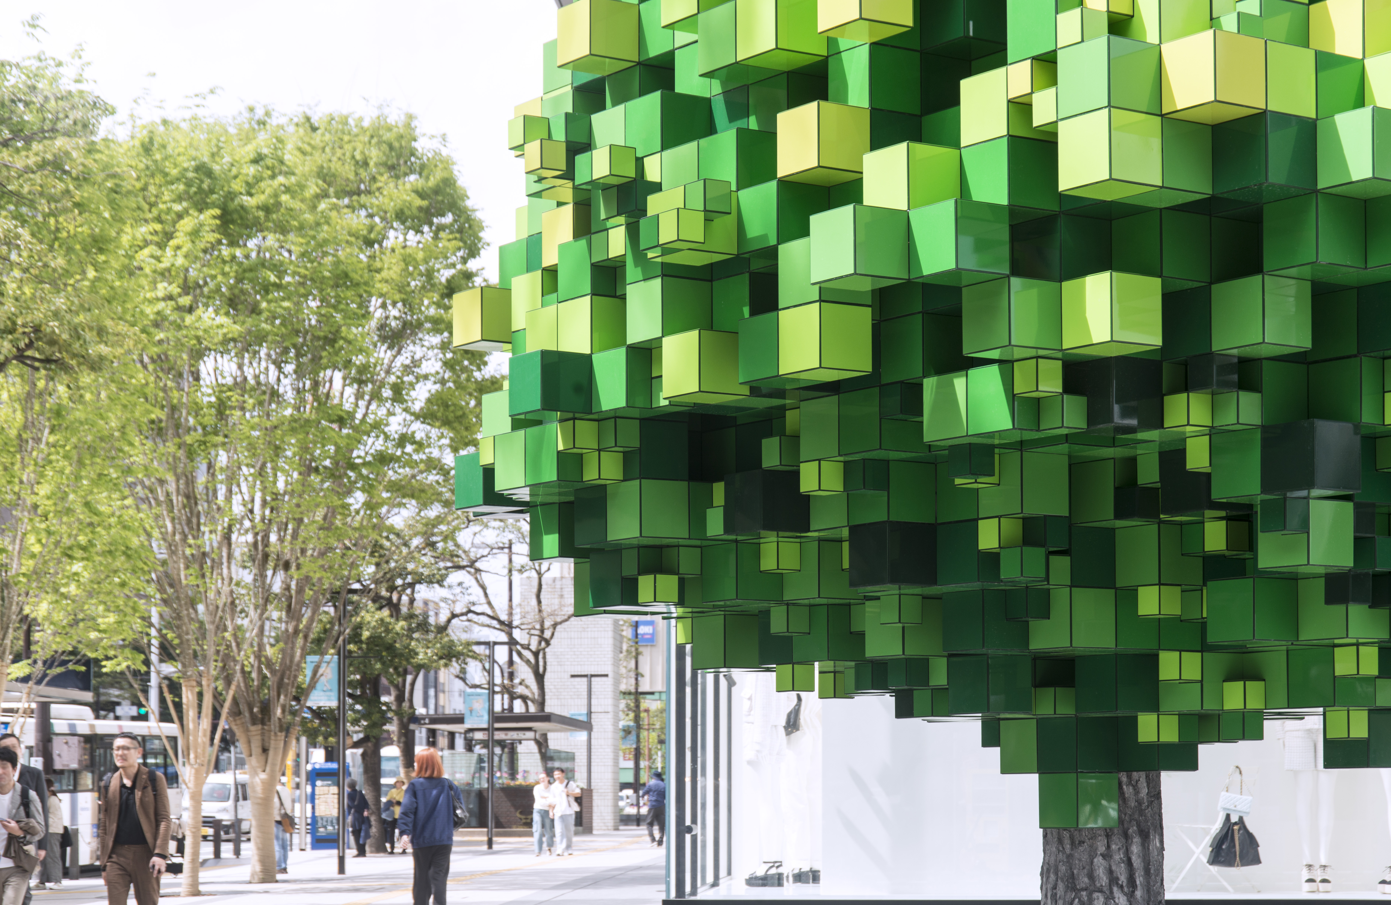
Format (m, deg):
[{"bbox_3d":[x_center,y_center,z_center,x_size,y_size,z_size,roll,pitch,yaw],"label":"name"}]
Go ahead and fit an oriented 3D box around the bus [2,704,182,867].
[{"bbox_3d":[-12.200,6.390,50.500,2.480,3.060,10.300,0,-6,4],"label":"bus"}]

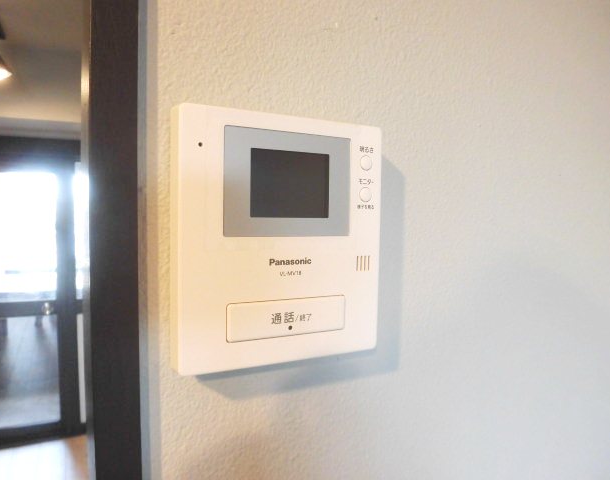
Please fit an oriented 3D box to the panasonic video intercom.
[{"bbox_3d":[-0.012,0.000,0.243,0.114,0.129,0.022,0,3,-27],"label":"panasonic video intercom"}]

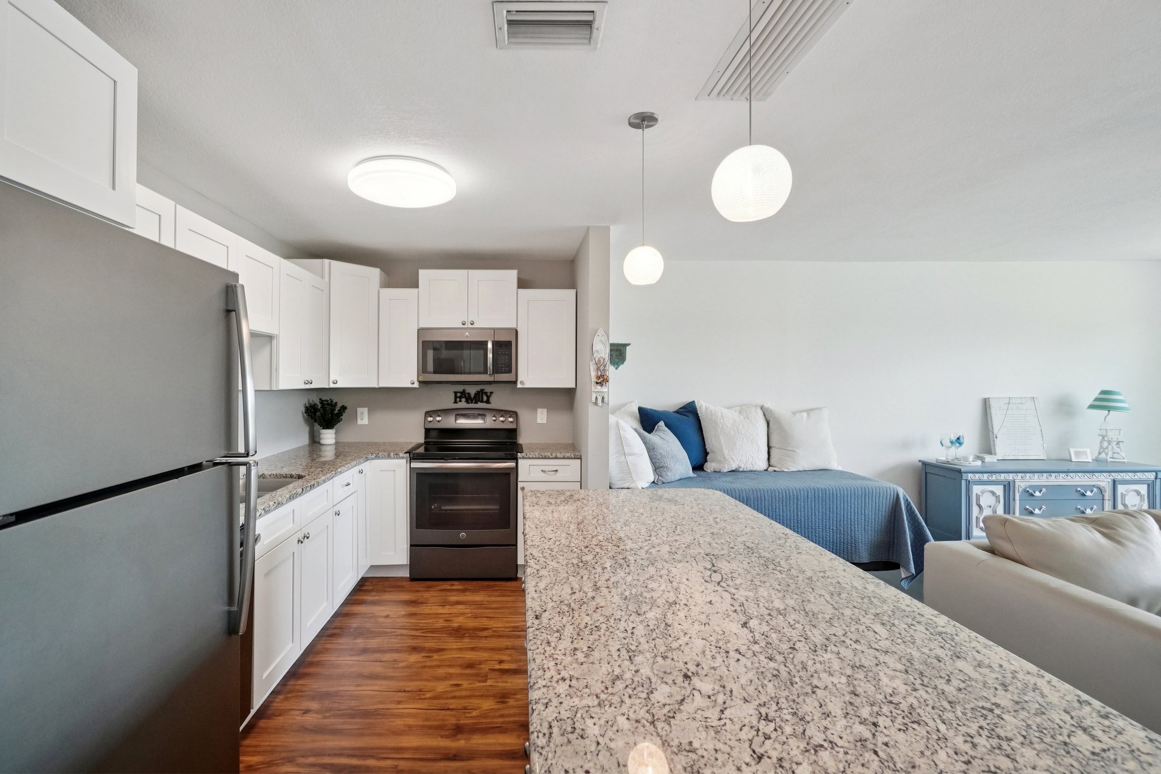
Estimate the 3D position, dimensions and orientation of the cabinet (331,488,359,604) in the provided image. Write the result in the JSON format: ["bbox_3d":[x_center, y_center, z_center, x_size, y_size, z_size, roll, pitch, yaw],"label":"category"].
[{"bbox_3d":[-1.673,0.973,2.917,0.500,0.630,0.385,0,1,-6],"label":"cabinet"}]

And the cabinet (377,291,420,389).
[{"bbox_3d":[-1.412,-0.378,3.910,0.303,0.762,0.325,0,0,-2],"label":"cabinet"}]

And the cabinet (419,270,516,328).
[{"bbox_3d":[-0.869,-0.683,3.897,0.765,0.455,0.325,0,1,-2],"label":"cabinet"}]

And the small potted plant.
[{"bbox_3d":[-2.021,0.276,3.840,0.320,0.360,0.290,0,1,-2],"label":"small potted plant"}]

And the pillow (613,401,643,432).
[{"bbox_3d":[0.305,0.382,3.920,0.470,0.470,0.160,-2,-14,-18],"label":"pillow"}]

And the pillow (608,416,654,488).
[{"bbox_3d":[0.315,0.450,3.470,0.220,0.490,0.500,-18,0,0],"label":"pillow"}]

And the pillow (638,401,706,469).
[{"bbox_3d":[0.738,0.391,3.860,0.520,0.520,0.170,-3,-15,-10],"label":"pillow"}]

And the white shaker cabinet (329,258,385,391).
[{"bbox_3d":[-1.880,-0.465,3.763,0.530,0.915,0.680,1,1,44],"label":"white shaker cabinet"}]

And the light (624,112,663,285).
[{"bbox_3d":[0.250,-0.736,1.920,0.158,0.660,0.158,0,0,0],"label":"light"}]

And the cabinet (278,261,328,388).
[{"bbox_3d":[-1.944,-0.370,3.122,0.325,0.762,0.710,0,1,-6],"label":"cabinet"}]

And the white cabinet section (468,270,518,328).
[{"bbox_3d":[-0.675,-0.675,3.860,0.383,0.445,0.330,0,0,-2],"label":"white cabinet section"}]

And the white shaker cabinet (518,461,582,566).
[{"bbox_3d":[-0.240,0.905,3.775,0.453,0.790,0.620,0,0,-2],"label":"white shaker cabinet"}]

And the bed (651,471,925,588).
[{"bbox_3d":[1.240,0.970,3.570,2.100,0.610,0.980,0,1,-2],"label":"bed"}]

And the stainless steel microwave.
[{"bbox_3d":[-0.866,-0.238,3.880,0.760,0.420,0.400,0,0,-2],"label":"stainless steel microwave"}]

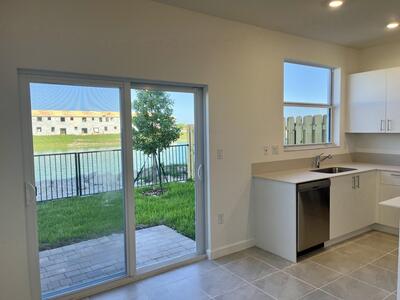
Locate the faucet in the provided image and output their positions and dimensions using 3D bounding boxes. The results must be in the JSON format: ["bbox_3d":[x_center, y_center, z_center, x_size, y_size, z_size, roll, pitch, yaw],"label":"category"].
[{"bbox_3d":[1.776,0.169,4.312,0.067,0.204,0.244,-3,4,-32],"label":"faucet"}]

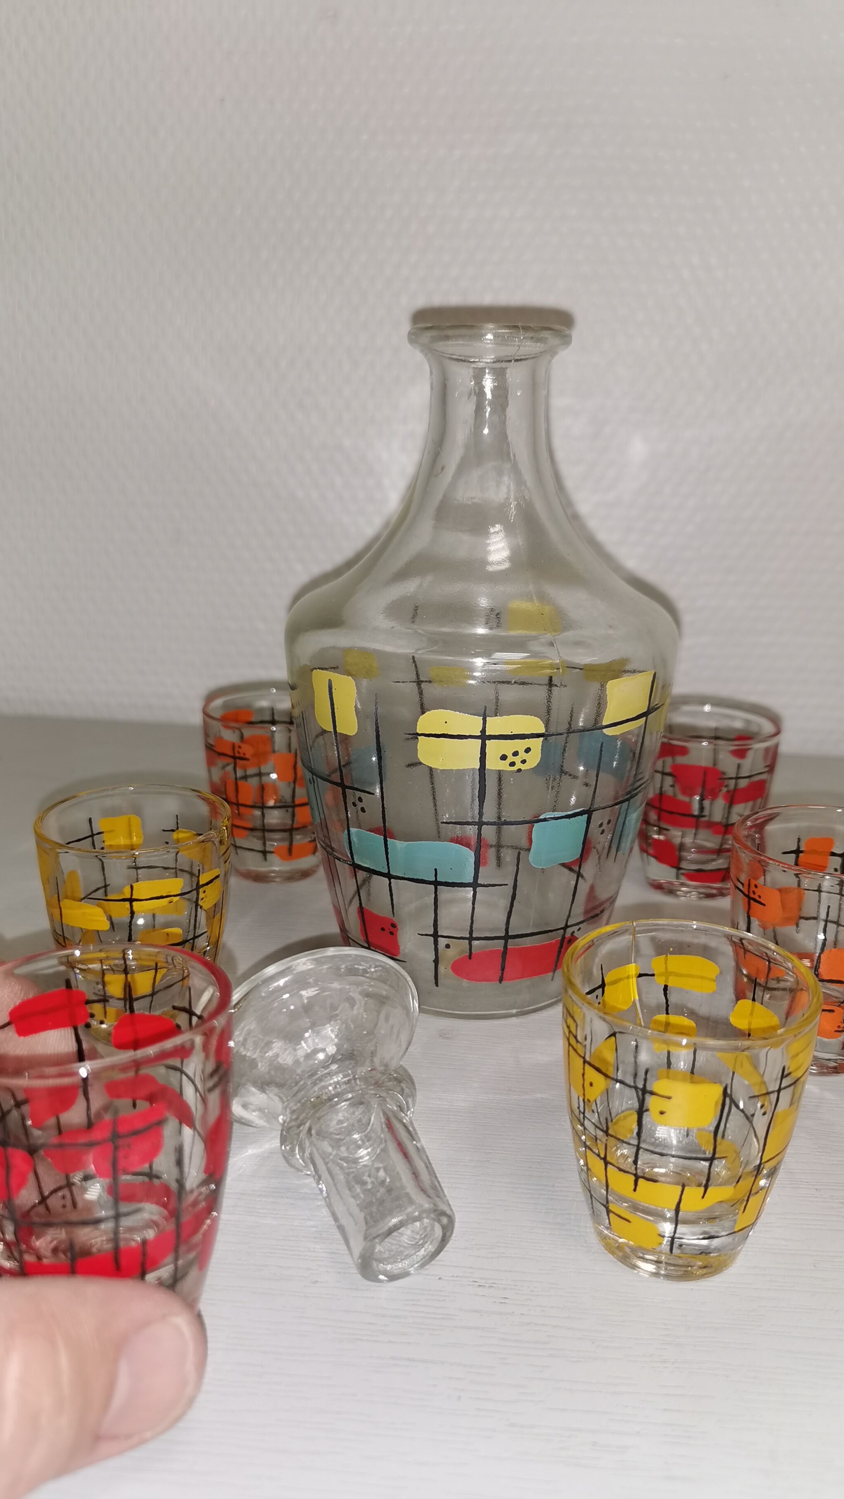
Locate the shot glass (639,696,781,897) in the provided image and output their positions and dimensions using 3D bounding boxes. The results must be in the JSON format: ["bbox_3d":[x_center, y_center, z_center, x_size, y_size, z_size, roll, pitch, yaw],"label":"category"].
[{"bbox_3d":[0.085,0.017,0.361,0.044,0.052,0.044,1,17,0],"label":"shot glass"}]

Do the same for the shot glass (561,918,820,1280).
[{"bbox_3d":[0.046,0.064,0.210,0.044,0.052,0.044,1,17,0],"label":"shot glass"}]

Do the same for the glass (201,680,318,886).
[{"bbox_3d":[-0.046,0.013,0.369,0.044,0.052,0.044,1,17,0],"label":"glass"}]

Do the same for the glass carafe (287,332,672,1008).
[{"bbox_3d":[0.015,-0.020,0.293,0.097,0.161,0.097,1,17,0],"label":"glass carafe"}]

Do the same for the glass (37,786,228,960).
[{"bbox_3d":[-0.067,0.041,0.278,0.044,0.052,0.044,1,17,0],"label":"glass"}]

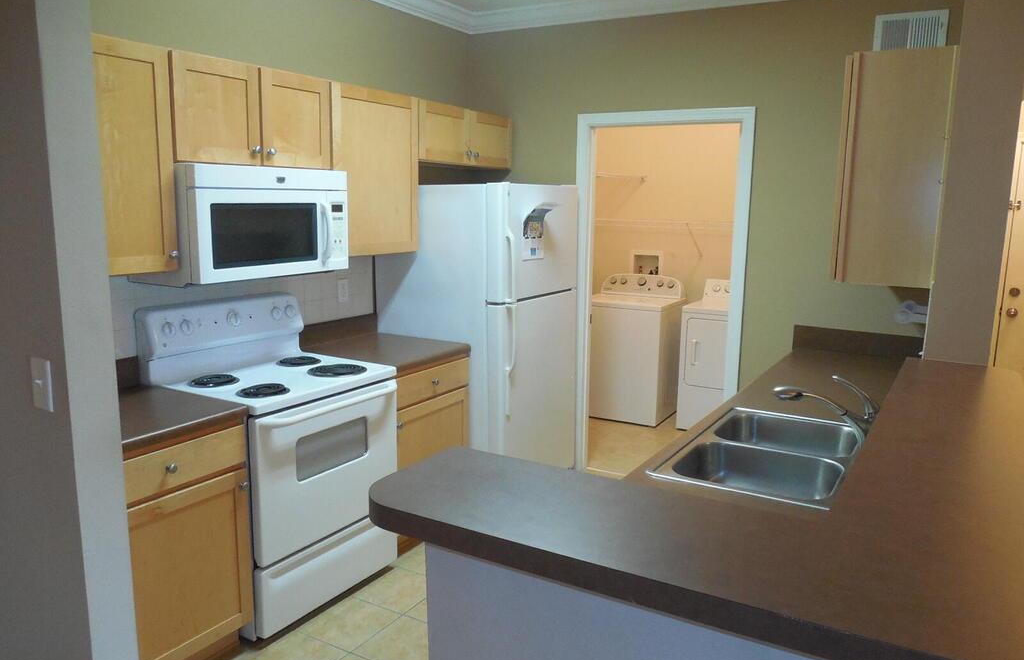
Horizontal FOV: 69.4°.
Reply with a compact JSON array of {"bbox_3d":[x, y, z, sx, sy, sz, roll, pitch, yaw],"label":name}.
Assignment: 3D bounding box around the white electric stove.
[{"bbox_3d":[-0.949,0.486,3.044,0.660,1.183,0.765,7,11,30],"label":"white electric stove"}]

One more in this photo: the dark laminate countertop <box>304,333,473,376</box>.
[{"bbox_3d":[-0.618,0.111,3.584,0.625,0.042,0.590,7,11,30],"label":"dark laminate countertop"}]

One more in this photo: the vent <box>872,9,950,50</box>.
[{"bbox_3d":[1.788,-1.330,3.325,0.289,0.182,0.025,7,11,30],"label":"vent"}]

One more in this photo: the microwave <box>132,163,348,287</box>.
[{"bbox_3d":[-1.052,-0.433,2.957,0.405,0.410,0.756,7,11,30],"label":"microwave"}]

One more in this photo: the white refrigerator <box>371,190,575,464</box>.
[{"bbox_3d":[-0.171,0.055,4.101,0.820,1.695,0.754,7,11,30],"label":"white refrigerator"}]

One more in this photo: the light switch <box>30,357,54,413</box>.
[{"bbox_3d":[-1.102,0.127,1.730,0.074,0.118,0.012,7,11,30],"label":"light switch"}]

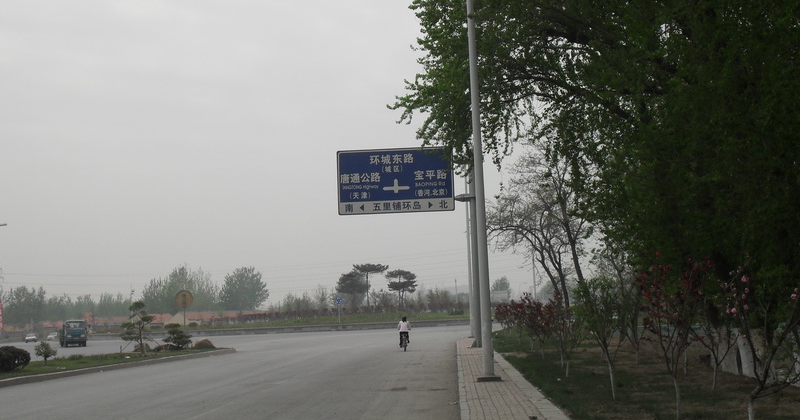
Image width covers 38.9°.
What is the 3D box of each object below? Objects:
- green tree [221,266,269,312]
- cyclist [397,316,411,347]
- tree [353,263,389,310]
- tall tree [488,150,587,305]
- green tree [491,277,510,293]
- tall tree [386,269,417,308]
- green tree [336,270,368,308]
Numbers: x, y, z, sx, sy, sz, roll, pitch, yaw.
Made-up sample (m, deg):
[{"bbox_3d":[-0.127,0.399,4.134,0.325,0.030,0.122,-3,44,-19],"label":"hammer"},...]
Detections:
[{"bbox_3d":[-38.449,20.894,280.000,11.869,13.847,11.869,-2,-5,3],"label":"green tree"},{"bbox_3d":[0.180,5.573,51.000,0.631,1.554,1.700,-2,-5,3],"label":"cyclist"},{"bbox_3d":[-3.790,10.129,148.000,4.705,6.273,4.705,-2,-5,3],"label":"tree"},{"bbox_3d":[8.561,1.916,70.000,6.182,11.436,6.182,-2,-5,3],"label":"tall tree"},{"bbox_3d":[30.400,25.371,340.000,6.155,10.809,6.155,-2,-5,3],"label":"green tree"},{"bbox_3d":[0.196,10.423,148.000,4.052,5.424,4.052,-2,-5,3],"label":"tall tree"},{"bbox_3d":[-6.175,10.521,148.000,4.248,5.228,4.248,-2,-5,3],"label":"green tree"}]

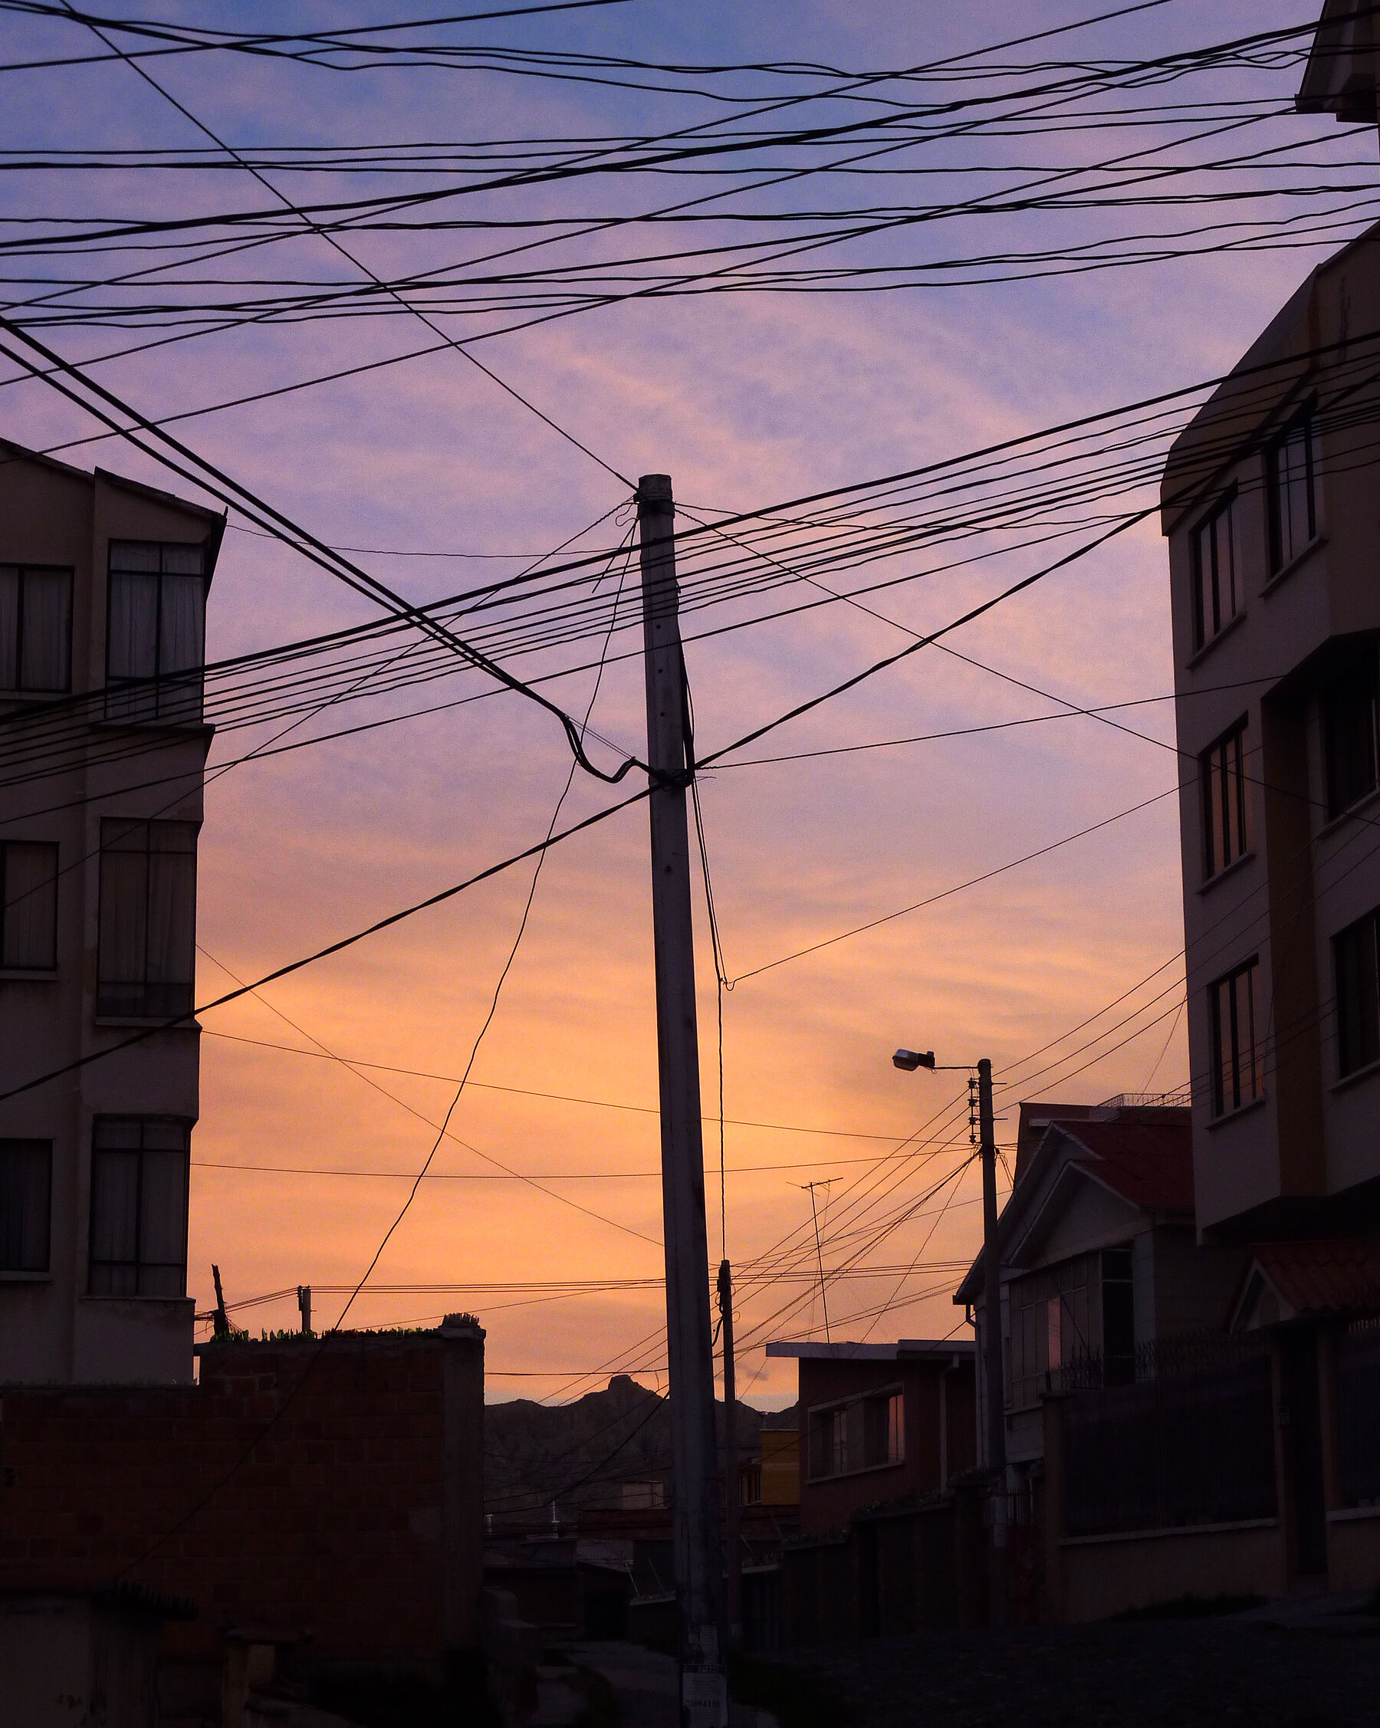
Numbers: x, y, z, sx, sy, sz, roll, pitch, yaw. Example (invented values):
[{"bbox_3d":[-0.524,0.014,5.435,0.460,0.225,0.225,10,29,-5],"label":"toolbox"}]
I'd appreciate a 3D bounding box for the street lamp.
[{"bbox_3d":[3.244,5.843,44.524,1.268,7.156,0.300,0,-12,-4],"label":"street lamp"}]

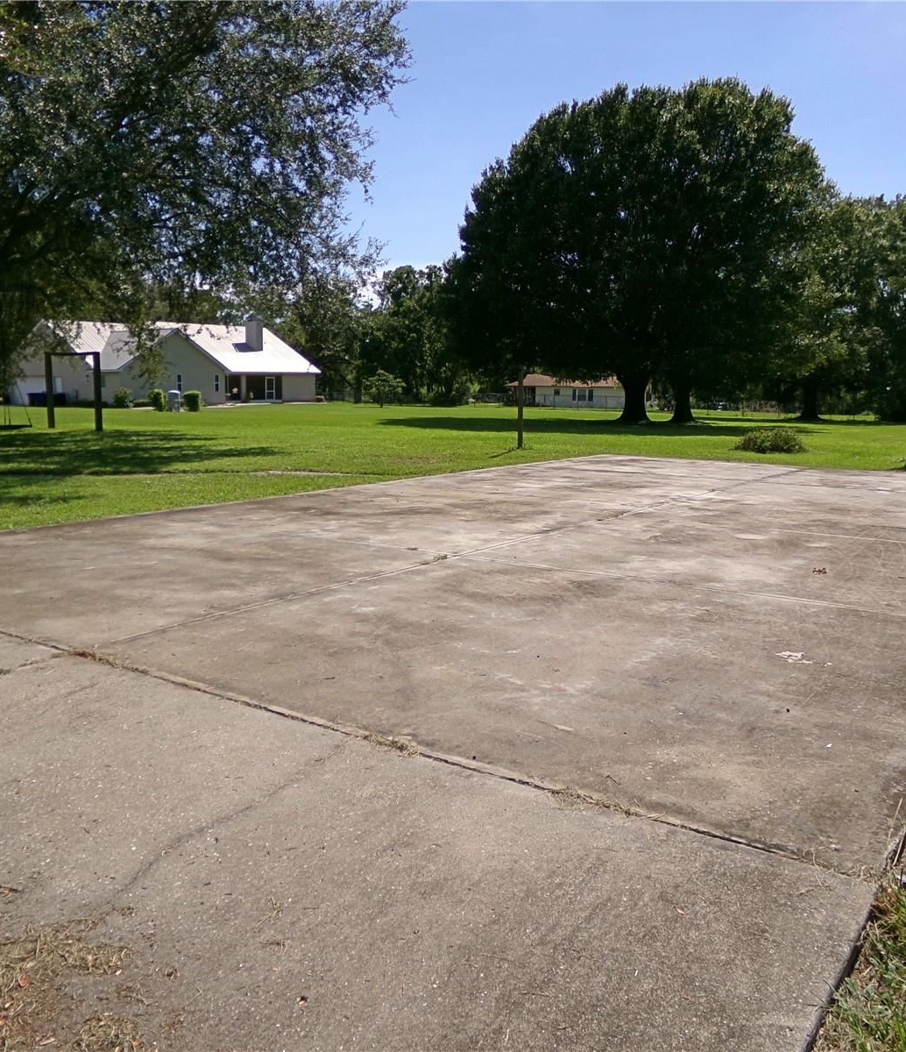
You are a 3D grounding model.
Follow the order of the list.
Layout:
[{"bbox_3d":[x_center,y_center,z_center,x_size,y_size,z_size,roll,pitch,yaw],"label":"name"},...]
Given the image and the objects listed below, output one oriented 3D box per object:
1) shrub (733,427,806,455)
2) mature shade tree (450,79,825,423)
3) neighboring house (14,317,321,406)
[{"bbox_3d":[7.133,-1.935,21.860,1.620,0.560,1.400,3,9,17],"label":"shrub"},{"bbox_3d":[7.906,-11.236,40.509,15.600,13.779,15.000,2,8,10],"label":"mature shade tree"},{"bbox_3d":[-24.534,-14.645,85.243,15.400,7.600,23.200,6,10,35],"label":"neighboring house"}]

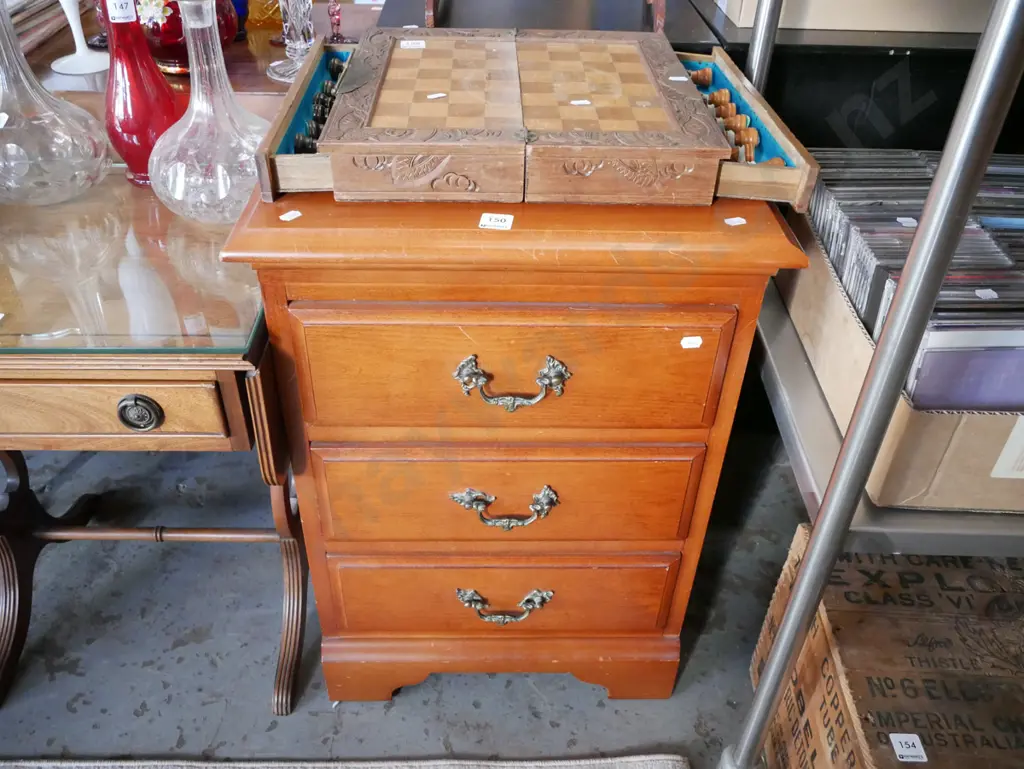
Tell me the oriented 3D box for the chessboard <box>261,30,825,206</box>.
[{"bbox_3d":[0.022,-0.327,1.049,0.557,0.068,0.404,0,37,-2],"label":"chessboard"}]

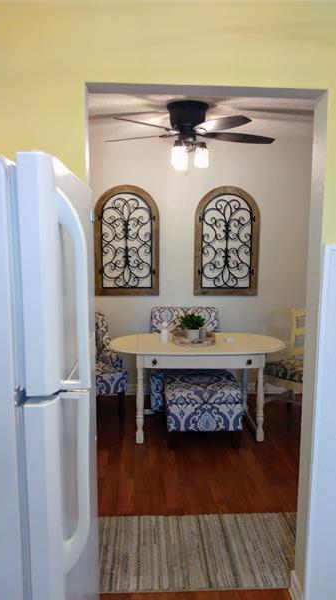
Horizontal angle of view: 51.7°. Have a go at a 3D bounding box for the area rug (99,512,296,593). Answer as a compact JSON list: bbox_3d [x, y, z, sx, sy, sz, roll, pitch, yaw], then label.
[{"bbox_3d":[0.176,1.286,1.810,1.400,0.012,0.475,0,6,-2],"label":"area rug"}]

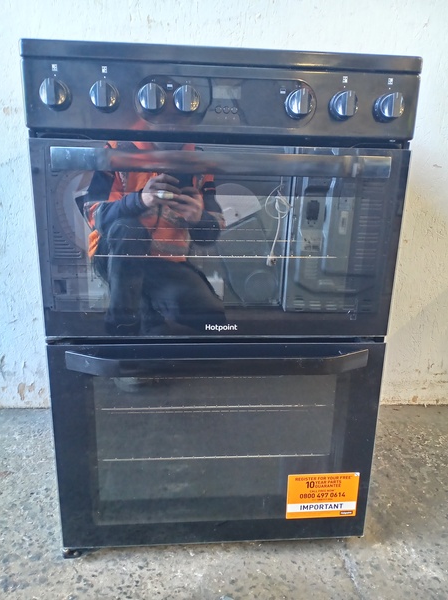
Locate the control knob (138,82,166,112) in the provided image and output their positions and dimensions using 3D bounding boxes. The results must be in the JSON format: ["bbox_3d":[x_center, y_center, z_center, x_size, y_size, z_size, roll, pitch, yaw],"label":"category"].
[{"bbox_3d":[-0.106,-0.297,0.690,0.040,0.040,0.025,0,16,-4],"label":"control knob"}]

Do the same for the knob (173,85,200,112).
[{"bbox_3d":[-0.055,-0.297,0.694,0.040,0.040,0.025,0,16,-4],"label":"knob"}]

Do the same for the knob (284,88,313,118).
[{"bbox_3d":[0.114,-0.297,0.706,0.040,0.040,0.025,0,16,-4],"label":"knob"}]

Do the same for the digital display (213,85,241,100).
[{"bbox_3d":[0.005,-0.314,0.709,0.039,0.018,0.006,0,16,-4],"label":"digital display"}]

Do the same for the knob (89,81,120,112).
[{"bbox_3d":[-0.174,-0.297,0.685,0.040,0.040,0.025,0,16,-4],"label":"knob"}]

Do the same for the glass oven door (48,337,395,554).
[{"bbox_3d":[-0.009,0.280,0.871,0.595,0.420,0.065,0,16,-4],"label":"glass oven door"}]

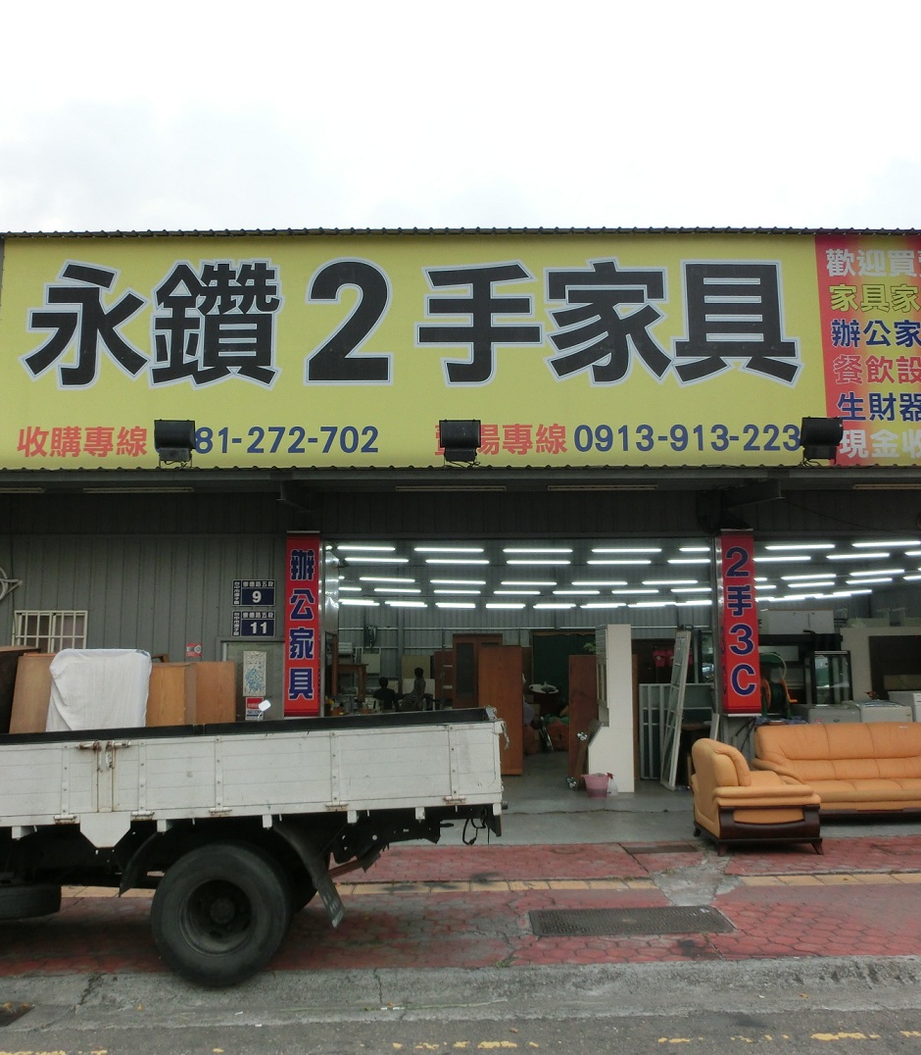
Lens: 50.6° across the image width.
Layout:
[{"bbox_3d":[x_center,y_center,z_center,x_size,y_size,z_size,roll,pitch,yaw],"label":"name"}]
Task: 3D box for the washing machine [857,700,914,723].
[{"bbox_3d":[4.756,2.501,11.101,0.580,1.015,0.580,0,-9,-1],"label":"washing machine"}]

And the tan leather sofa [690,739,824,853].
[{"bbox_3d":[2.540,2.338,8.671,0.910,0.940,1.000,0,-9,-1],"label":"tan leather sofa"}]

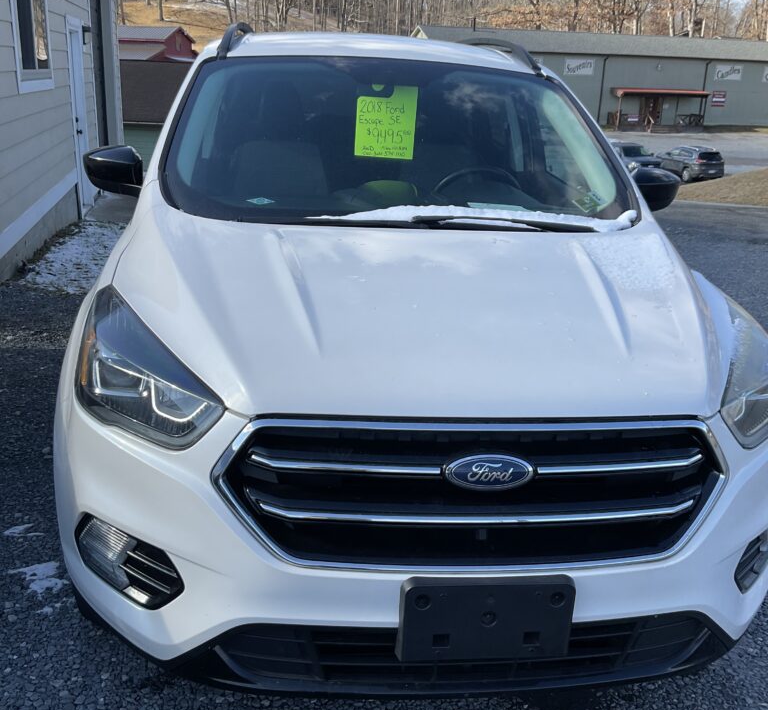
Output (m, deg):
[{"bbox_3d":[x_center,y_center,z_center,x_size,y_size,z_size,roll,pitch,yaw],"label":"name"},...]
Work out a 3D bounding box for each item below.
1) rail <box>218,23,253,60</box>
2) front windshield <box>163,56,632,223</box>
[{"bbox_3d":[-0.646,-1.431,3.917,0.110,0.160,1.800,1,18,-8],"label":"rail"},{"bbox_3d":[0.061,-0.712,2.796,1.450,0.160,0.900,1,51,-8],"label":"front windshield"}]

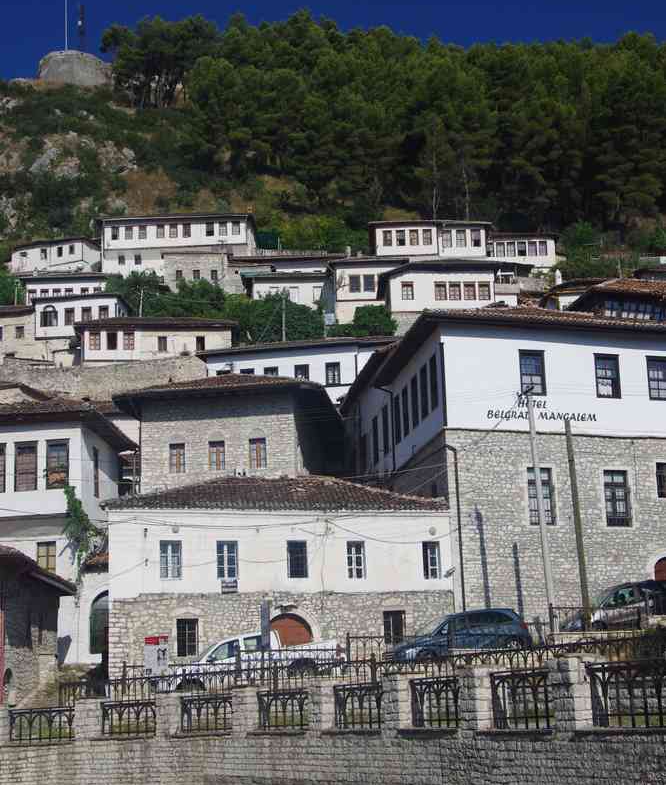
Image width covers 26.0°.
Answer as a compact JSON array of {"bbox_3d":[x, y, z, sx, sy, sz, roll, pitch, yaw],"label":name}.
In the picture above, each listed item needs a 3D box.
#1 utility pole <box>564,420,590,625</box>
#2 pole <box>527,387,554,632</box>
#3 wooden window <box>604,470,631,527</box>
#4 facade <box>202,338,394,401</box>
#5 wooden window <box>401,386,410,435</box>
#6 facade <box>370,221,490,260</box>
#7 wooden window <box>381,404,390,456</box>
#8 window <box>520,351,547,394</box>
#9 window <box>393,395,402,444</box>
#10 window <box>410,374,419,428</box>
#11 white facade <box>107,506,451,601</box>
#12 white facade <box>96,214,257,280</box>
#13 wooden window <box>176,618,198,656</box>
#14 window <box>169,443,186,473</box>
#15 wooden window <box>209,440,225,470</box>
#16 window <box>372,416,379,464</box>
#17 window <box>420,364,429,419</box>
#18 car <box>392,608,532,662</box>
[{"bbox_3d":[8.091,4.323,47.611,0.230,6.997,0.230,1,-14,-20],"label":"utility pole"},{"bbox_3d":[6.385,3.540,44.262,0.250,7.380,0.250,1,-13,-20],"label":"pole"},{"bbox_3d":[9.821,3.654,49.846,0.920,1.960,0.150,3,-13,-19],"label":"wooden window"},{"bbox_3d":[-1.969,-1.117,83.334,11.050,3.254,0.600,-4,-13,9],"label":"facade"},{"bbox_3d":[2.849,0.747,56.202,0.150,1.900,0.920,0,-13,-10],"label":"wooden window"},{"bbox_3d":[9.251,-14.413,137.260,11.274,3.696,0.600,-1,-13,-4],"label":"facade"},{"bbox_3d":[2.102,1.509,57.767,0.150,1.860,0.950,0,-13,-9],"label":"wooden window"},{"bbox_3d":[7.163,-0.702,51.690,1.057,1.667,0.150,3,-14,-20],"label":"window"},{"bbox_3d":[2.499,1.012,55.402,0.150,1.860,0.950,0,-13,-9],"label":"window"},{"bbox_3d":[2.973,0.334,52.578,0.150,1.860,0.950,0,-13,-9],"label":"window"},{"bbox_3d":[-1.615,5.255,47.214,11.574,2.996,0.500,2,-14,-17],"label":"white facade"},{"bbox_3d":[-16.315,-15.120,150.226,15.486,6.774,0.600,-2,-13,0],"label":"white facade"},{"bbox_3d":[-4.437,7.460,43.982,0.650,1.110,0.150,2,-13,-17],"label":"wooden window"},{"bbox_3d":[-6.116,2.600,56.708,0.620,1.160,0.150,-4,-13,7],"label":"window"},{"bbox_3d":[-4.743,2.564,58.996,0.664,1.225,0.150,-3,-13,6],"label":"wooden window"},{"bbox_3d":[1.853,2.109,61.852,0.150,1.900,0.920,0,-13,-10],"label":"window"},{"bbox_3d":[3.386,-0.012,53.160,0.150,1.900,0.920,0,-13,-10],"label":"window"},{"bbox_3d":[4.021,7.591,44.800,4.220,1.570,1.780,-4,-13,-11],"label":"car"}]

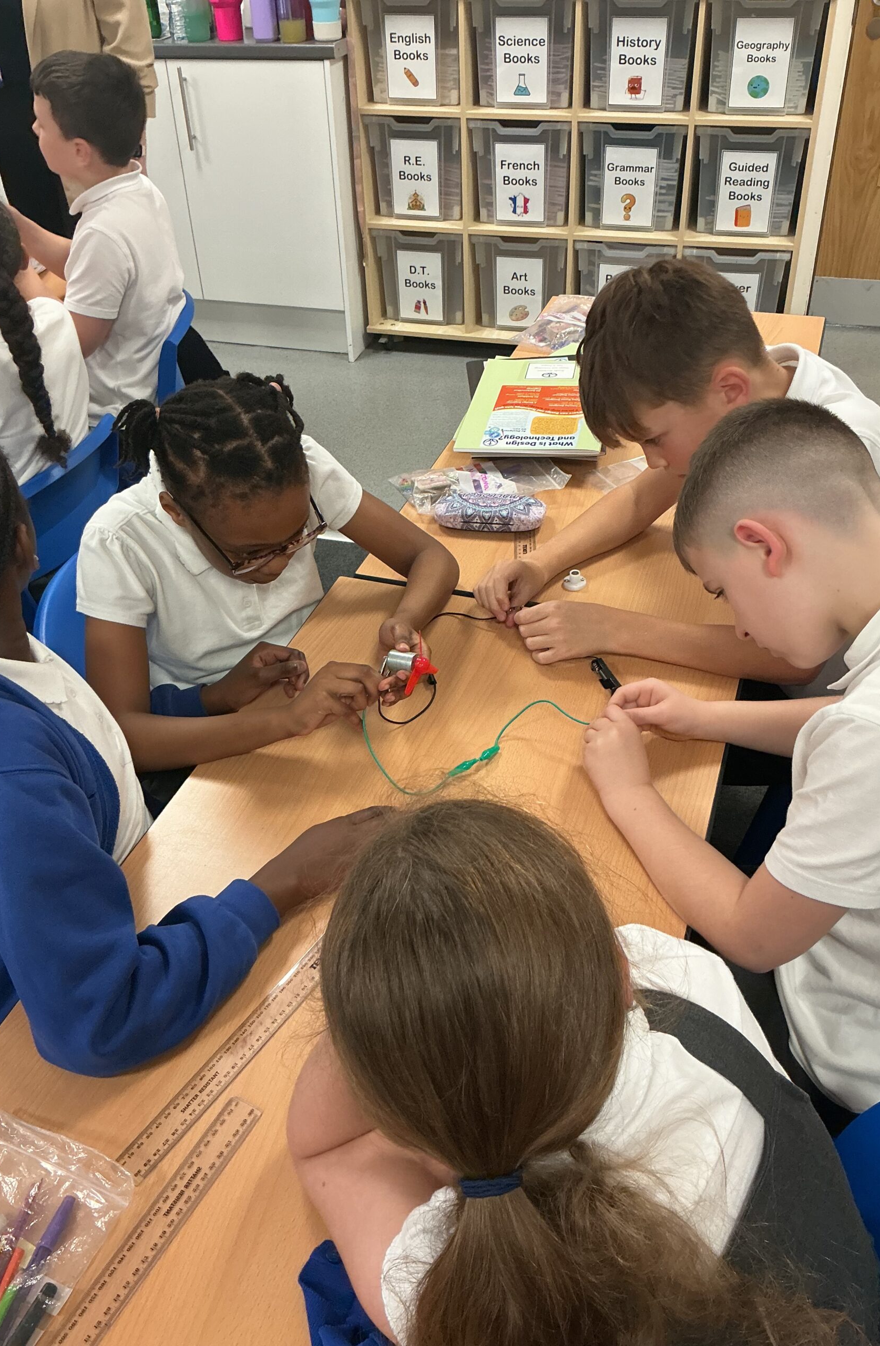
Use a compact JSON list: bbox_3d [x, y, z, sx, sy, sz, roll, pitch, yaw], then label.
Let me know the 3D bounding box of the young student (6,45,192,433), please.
[{"bbox_3d":[-0.739,-0.710,2.452,0.580,1.130,0.420,4,38,9],"label":"young student"}]

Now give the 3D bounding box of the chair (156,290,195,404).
[{"bbox_3d":[-0.683,-0.477,2.491,0.460,0.710,0.430,1,38,5],"label":"chair"}]

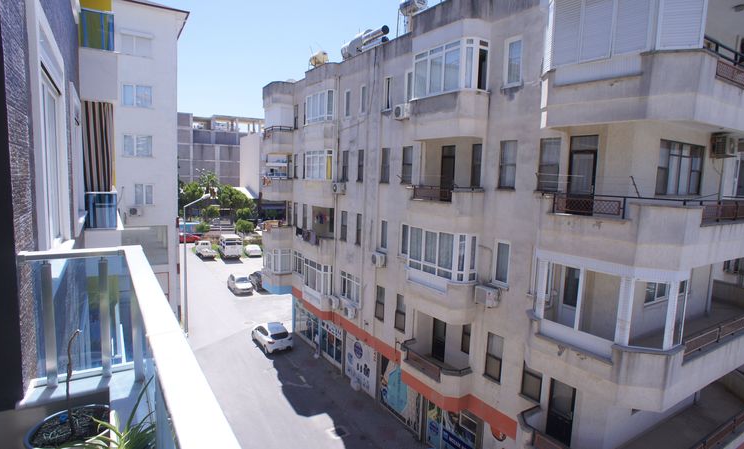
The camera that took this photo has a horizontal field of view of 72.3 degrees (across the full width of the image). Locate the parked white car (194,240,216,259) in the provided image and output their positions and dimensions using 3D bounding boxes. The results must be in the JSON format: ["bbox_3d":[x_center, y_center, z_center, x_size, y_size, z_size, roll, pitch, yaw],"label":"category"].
[{"bbox_3d":[-19.988,2.929,61.488,1.650,1.600,4.300,-1,6,-29],"label":"parked white car"}]

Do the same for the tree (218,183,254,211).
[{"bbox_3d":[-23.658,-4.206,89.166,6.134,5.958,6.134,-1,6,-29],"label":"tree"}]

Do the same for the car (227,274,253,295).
[{"bbox_3d":[-11.611,4.888,44.255,1.750,1.460,4.200,-1,7,-22],"label":"car"}]

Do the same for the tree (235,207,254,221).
[{"bbox_3d":[-22.064,-1.644,88.049,3.028,2.596,3.028,-1,6,-29],"label":"tree"}]

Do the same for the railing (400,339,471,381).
[{"bbox_3d":[2.386,5.475,20.356,1.050,0.600,3.600,-2,8,-29],"label":"railing"}]

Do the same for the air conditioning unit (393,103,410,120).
[{"bbox_3d":[1.167,-4.431,20.094,0.300,0.550,0.800,-2,8,-30],"label":"air conditioning unit"}]

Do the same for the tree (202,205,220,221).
[{"bbox_3d":[-26.813,-1.754,85.000,2.800,2.900,2.800,-2,8,-30],"label":"tree"}]

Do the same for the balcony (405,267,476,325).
[{"bbox_3d":[2.359,2.525,18.664,0.989,1.369,3.392,-1,6,-29],"label":"balcony"}]

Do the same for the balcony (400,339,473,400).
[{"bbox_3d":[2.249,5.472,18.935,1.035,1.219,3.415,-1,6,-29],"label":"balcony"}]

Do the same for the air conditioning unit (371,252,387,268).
[{"bbox_3d":[0.269,1.544,22.001,0.300,0.550,0.800,-2,8,-30],"label":"air conditioning unit"}]

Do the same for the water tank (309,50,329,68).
[{"bbox_3d":[-3.407,-10.470,32.286,0.750,0.900,1.550,-2,8,-29],"label":"water tank"}]

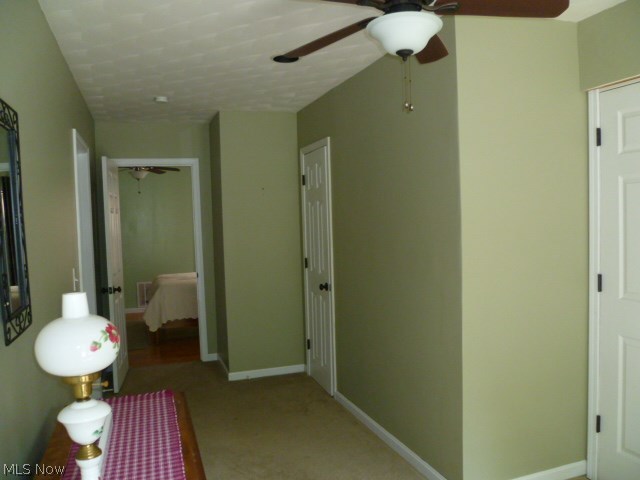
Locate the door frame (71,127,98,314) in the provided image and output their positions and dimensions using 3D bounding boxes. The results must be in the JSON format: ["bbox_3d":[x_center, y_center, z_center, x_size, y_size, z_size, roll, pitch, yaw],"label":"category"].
[{"bbox_3d":[-1.751,0.305,3.820,0.130,2.100,1.120,-3,3,-19],"label":"door frame"}]

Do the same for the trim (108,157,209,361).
[{"bbox_3d":[-1.602,0.234,5.190,0.860,2.100,0.130,-3,3,-19],"label":"trim"}]

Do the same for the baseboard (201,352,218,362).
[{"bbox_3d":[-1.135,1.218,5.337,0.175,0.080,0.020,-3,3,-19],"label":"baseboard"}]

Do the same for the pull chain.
[{"bbox_3d":[0.321,-0.565,1.880,0.040,0.205,0.030,-1,3,10],"label":"pull chain"}]

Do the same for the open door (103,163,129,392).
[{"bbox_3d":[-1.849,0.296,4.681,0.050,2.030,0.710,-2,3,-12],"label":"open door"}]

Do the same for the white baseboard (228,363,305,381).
[{"bbox_3d":[-0.485,1.230,4.807,0.730,0.080,0.020,-3,3,-19],"label":"white baseboard"}]

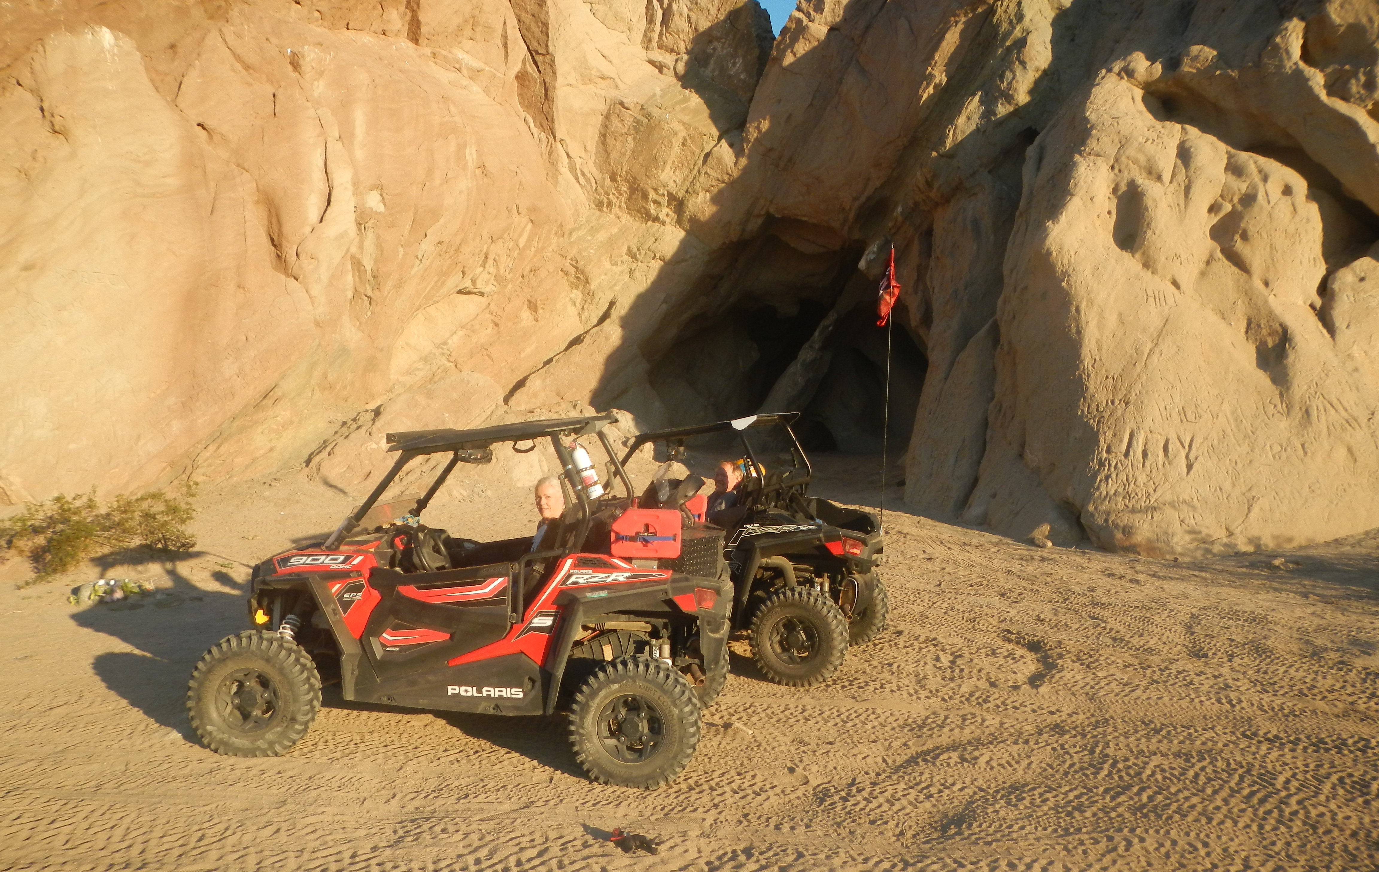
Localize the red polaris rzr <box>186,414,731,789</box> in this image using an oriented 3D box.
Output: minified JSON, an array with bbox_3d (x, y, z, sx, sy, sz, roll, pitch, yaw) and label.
[{"bbox_3d":[-1.141,0.768,6.262,2.740,1.760,1.524,2,5,8],"label":"red polaris rzr"}]

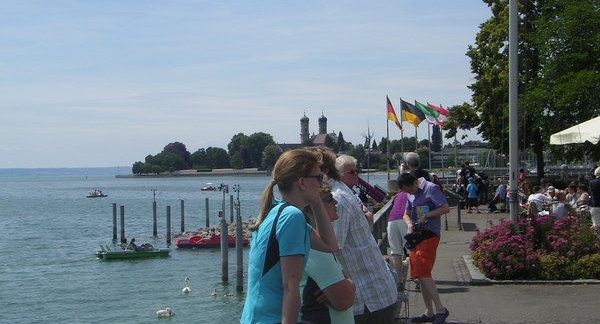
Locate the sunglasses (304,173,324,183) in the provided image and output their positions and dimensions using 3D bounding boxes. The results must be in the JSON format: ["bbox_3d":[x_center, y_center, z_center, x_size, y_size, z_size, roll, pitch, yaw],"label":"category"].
[{"bbox_3d":[0.036,0.068,4.620,0.140,0.050,0.145,-1,-1,-19],"label":"sunglasses"}]

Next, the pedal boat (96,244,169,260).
[{"bbox_3d":[-8.564,4.529,56.560,3.600,0.800,1.600,-1,-1,-20],"label":"pedal boat"}]

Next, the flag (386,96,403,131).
[{"bbox_3d":[6.612,-3.376,76.000,1.250,2.400,0.500,-1,-1,-9],"label":"flag"}]

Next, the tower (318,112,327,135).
[{"bbox_3d":[21.475,-20.859,1009.764,7.600,53.000,7.600,-1,-1,-16],"label":"tower"}]

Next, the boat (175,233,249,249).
[{"bbox_3d":[-5.091,4.519,63.960,4.300,0.850,1.600,-1,-1,-6],"label":"boat"}]

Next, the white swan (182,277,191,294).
[{"bbox_3d":[-4.075,4.425,39.861,0.340,0.580,0.800,-1,-1,-4],"label":"white swan"}]

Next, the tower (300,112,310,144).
[{"bbox_3d":[5.057,-20.390,999.764,7.600,53.000,7.600,-1,-1,-16],"label":"tower"}]

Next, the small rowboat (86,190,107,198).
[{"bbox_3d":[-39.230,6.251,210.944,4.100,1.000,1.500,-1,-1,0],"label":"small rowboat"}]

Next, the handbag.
[{"bbox_3d":[1.272,0.795,11.500,0.290,0.220,0.160,-1,-1,37],"label":"handbag"}]

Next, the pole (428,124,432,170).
[{"bbox_3d":[10.056,-1.165,84.800,0.120,6.900,0.120,-1,-1,0],"label":"pole"}]

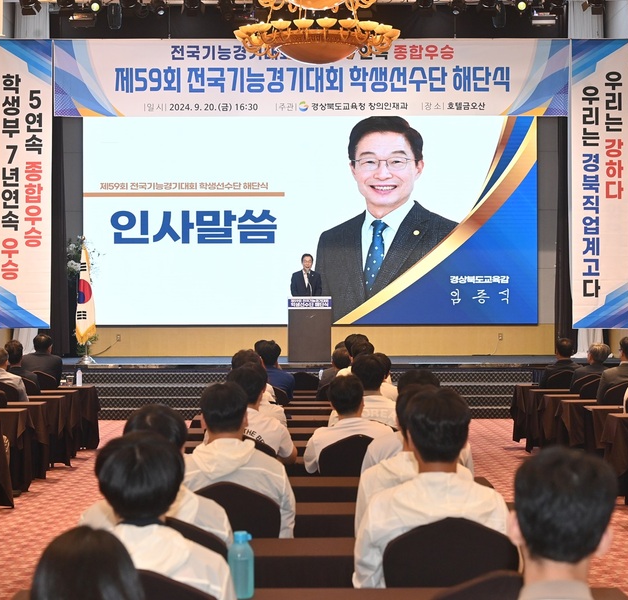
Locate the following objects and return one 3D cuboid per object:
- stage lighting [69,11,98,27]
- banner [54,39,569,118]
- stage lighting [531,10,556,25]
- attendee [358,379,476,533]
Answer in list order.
[{"bbox_3d":[-3.530,-4.296,26.800,0.429,0.214,0.260,0,0,0],"label":"stage lighting"},{"bbox_3d":[-0.027,-3.456,27.300,8.050,1.232,0.030,0,0,0],"label":"banner"},{"bbox_3d":[3.515,-4.311,26.800,0.398,0.214,0.260,0,0,0],"label":"stage lighting"},{"bbox_3d":[0.402,0.967,6.760,0.520,1.290,0.750,0,0,0],"label":"attendee"}]

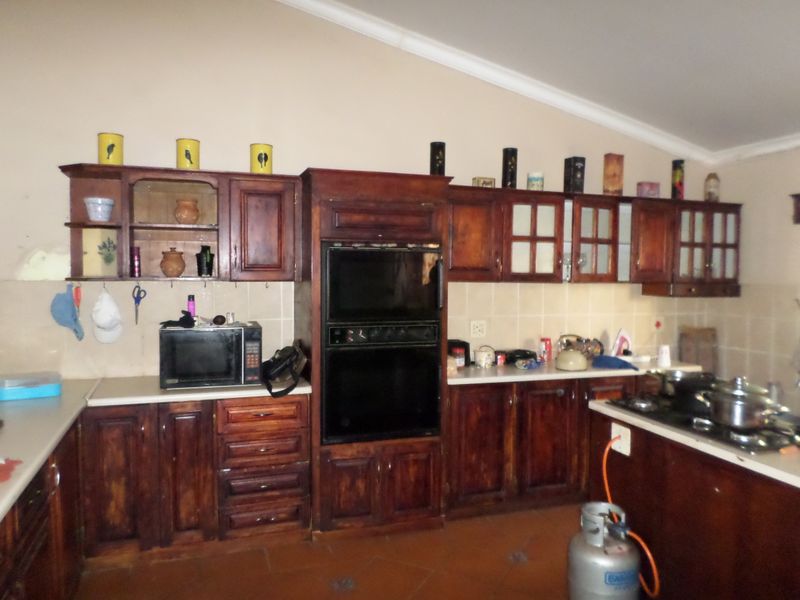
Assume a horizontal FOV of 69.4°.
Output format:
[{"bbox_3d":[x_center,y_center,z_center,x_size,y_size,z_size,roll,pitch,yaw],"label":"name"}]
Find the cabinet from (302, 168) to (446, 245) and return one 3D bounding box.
[{"bbox_3d":[-0.192,-0.504,3.447,0.795,0.389,0.651,0,1,-18],"label":"cabinet"}]

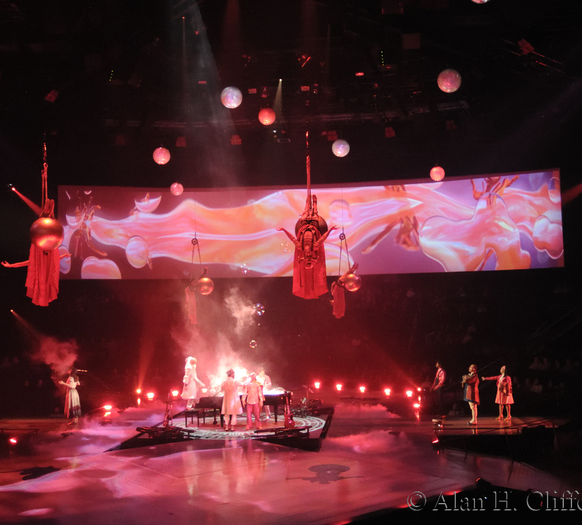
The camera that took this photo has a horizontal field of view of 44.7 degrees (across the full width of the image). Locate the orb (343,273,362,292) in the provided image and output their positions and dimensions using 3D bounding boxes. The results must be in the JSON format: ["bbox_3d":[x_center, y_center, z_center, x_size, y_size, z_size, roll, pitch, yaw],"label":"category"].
[{"bbox_3d":[2.461,0.810,28.230,0.690,0.690,0.690,-1,-3,0],"label":"orb"}]

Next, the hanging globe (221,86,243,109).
[{"bbox_3d":[-1.534,-4.272,18.338,0.570,0.570,0.570,-1,-3,0],"label":"hanging globe"}]

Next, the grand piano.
[{"bbox_3d":[-1.450,4.410,21.300,2.700,1.000,1.500,-1,-3,-3],"label":"grand piano"}]

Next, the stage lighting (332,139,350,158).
[{"bbox_3d":[1.601,-3.657,22.666,0.570,0.570,0.570,-1,-3,0],"label":"stage lighting"}]

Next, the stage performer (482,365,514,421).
[{"bbox_3d":[6.171,3.896,21.100,0.600,1.660,0.800,1,-4,-41],"label":"stage performer"}]

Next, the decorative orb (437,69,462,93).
[{"bbox_3d":[3.757,-4.311,16.810,0.570,0.570,0.570,-1,-3,0],"label":"decorative orb"}]

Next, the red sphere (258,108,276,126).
[{"bbox_3d":[-0.781,-4.722,22.923,0.570,0.570,0.570,-1,-3,0],"label":"red sphere"}]

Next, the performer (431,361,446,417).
[{"bbox_3d":[4.585,3.935,22.000,0.500,1.720,0.500,0,-3,-24],"label":"performer"}]

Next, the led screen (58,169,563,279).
[{"bbox_3d":[0.500,-1.529,31.200,21.600,4.150,2.100,-1,-3,4],"label":"led screen"}]

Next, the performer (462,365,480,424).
[{"bbox_3d":[5.213,3.835,20.500,0.520,1.770,0.520,0,-3,-21],"label":"performer"}]

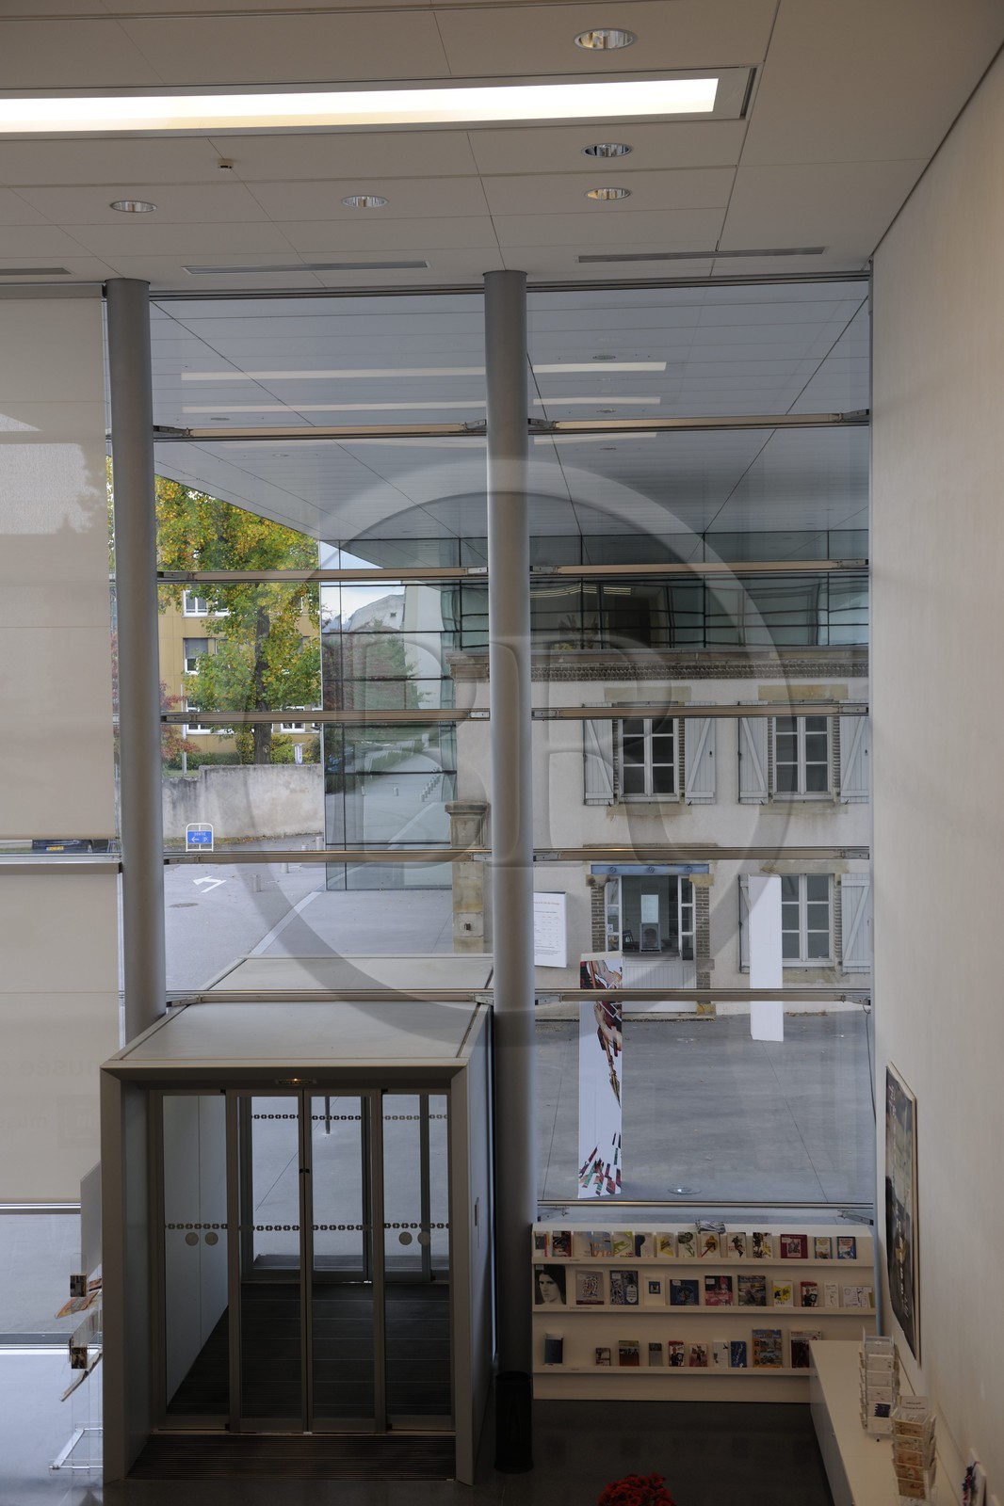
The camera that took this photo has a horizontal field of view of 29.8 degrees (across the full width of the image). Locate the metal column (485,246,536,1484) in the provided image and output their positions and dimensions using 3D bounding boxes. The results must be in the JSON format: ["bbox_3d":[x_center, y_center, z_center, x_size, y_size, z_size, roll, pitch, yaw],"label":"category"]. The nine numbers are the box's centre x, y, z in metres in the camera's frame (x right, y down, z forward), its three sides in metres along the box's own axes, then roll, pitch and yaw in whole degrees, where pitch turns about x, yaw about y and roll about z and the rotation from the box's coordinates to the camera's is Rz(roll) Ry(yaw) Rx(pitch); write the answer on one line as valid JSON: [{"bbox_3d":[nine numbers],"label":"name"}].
[{"bbox_3d":[0.065,0.829,13.526,0.285,8.474,0.285,-1,3,4],"label":"metal column"}]

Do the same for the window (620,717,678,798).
[{"bbox_3d":[2.357,0.001,30.307,0.925,1.556,0.120,-1,3,4],"label":"window"}]

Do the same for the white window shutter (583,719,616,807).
[{"bbox_3d":[1.560,0.039,30.167,0.499,1.624,0.050,-1,3,4],"label":"white window shutter"}]

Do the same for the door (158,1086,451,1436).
[{"bbox_3d":[-1.444,3.699,13.673,2.190,2.576,0.100,-1,3,4],"label":"door"}]

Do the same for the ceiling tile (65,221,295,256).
[{"bbox_3d":[-2.275,-3.652,13.367,1.503,0.025,1.058,-1,3,4],"label":"ceiling tile"}]

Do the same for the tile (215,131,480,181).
[{"bbox_3d":[-0.901,-3.540,11.152,1.479,0.030,0.974,-1,3,3],"label":"tile"}]

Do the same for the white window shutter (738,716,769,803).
[{"bbox_3d":[4.000,0.015,30.017,0.494,1.625,0.050,-1,3,4],"label":"white window shutter"}]

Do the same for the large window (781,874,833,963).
[{"bbox_3d":[4.712,2.611,29.439,0.930,1.468,0.100,-1,3,4],"label":"large window"}]

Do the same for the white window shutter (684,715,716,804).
[{"bbox_3d":[3.087,0.006,29.260,0.462,1.605,0.050,-1,3,4],"label":"white window shutter"}]

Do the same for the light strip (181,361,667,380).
[{"bbox_3d":[-0.829,-3.957,19.537,5.050,0.060,0.563,-1,3,4],"label":"light strip"}]

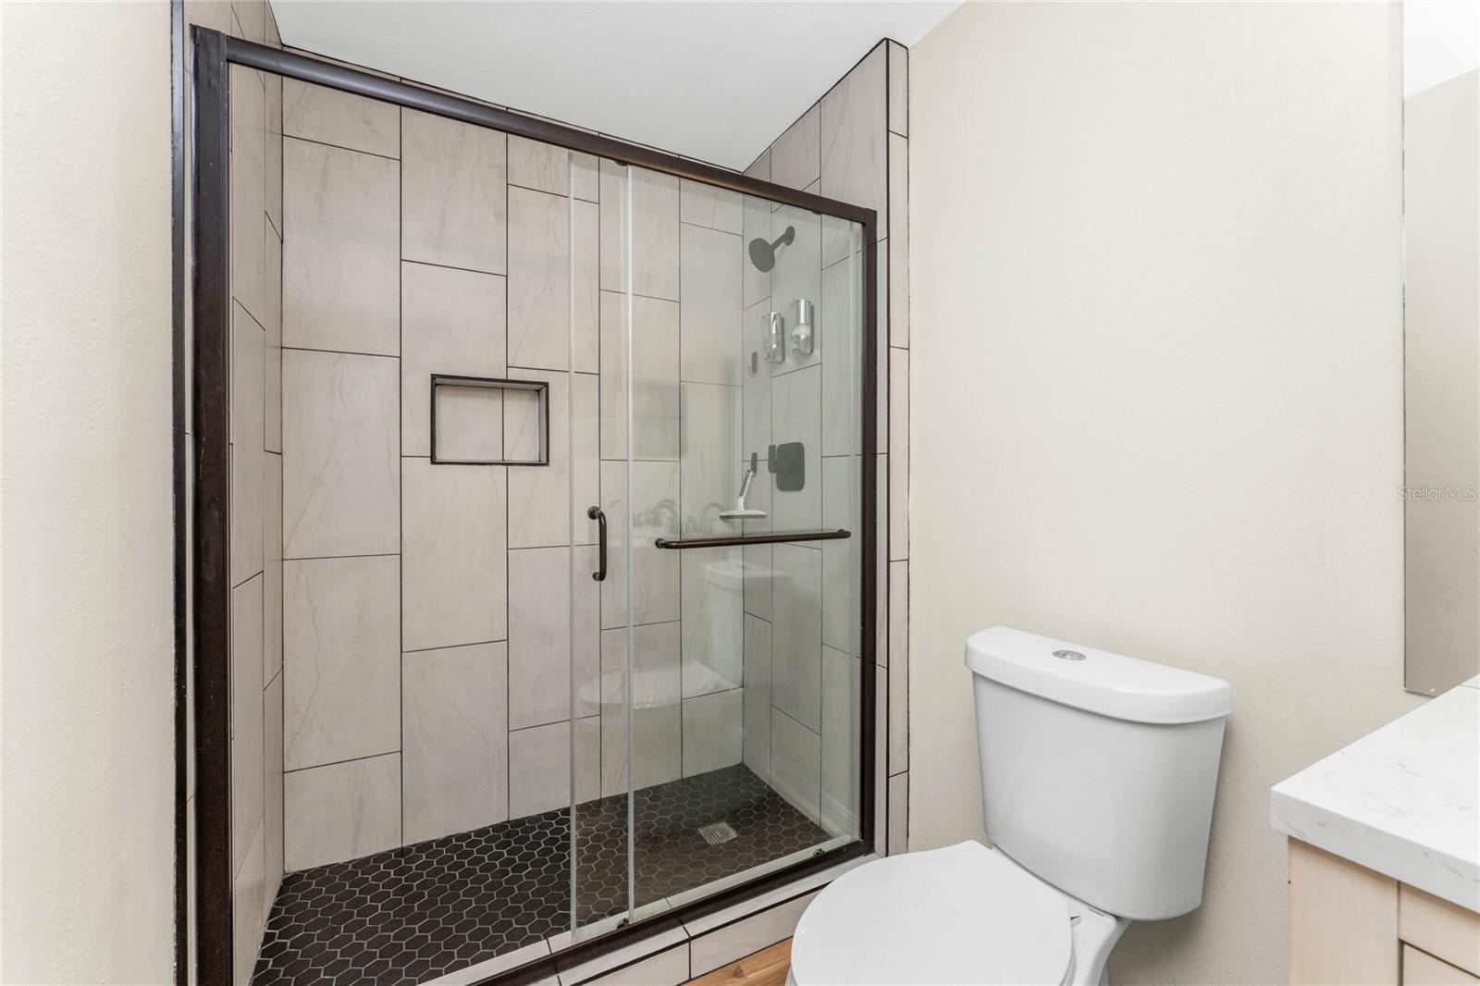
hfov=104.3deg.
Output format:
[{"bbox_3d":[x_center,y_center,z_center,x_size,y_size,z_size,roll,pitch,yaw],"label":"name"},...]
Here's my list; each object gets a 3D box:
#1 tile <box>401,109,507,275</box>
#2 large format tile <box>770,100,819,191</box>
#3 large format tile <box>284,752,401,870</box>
[{"bbox_3d":[-0.924,-1.011,1.871,0.304,0.565,0.012,0,0,-27],"label":"tile"},{"bbox_3d":[0.196,-1.164,2.022,0.012,0.243,0.302,0,0,-29],"label":"large format tile"},{"bbox_3d":[-1.184,0.951,1.728,0.290,0.288,0.012,0,0,-27],"label":"large format tile"}]

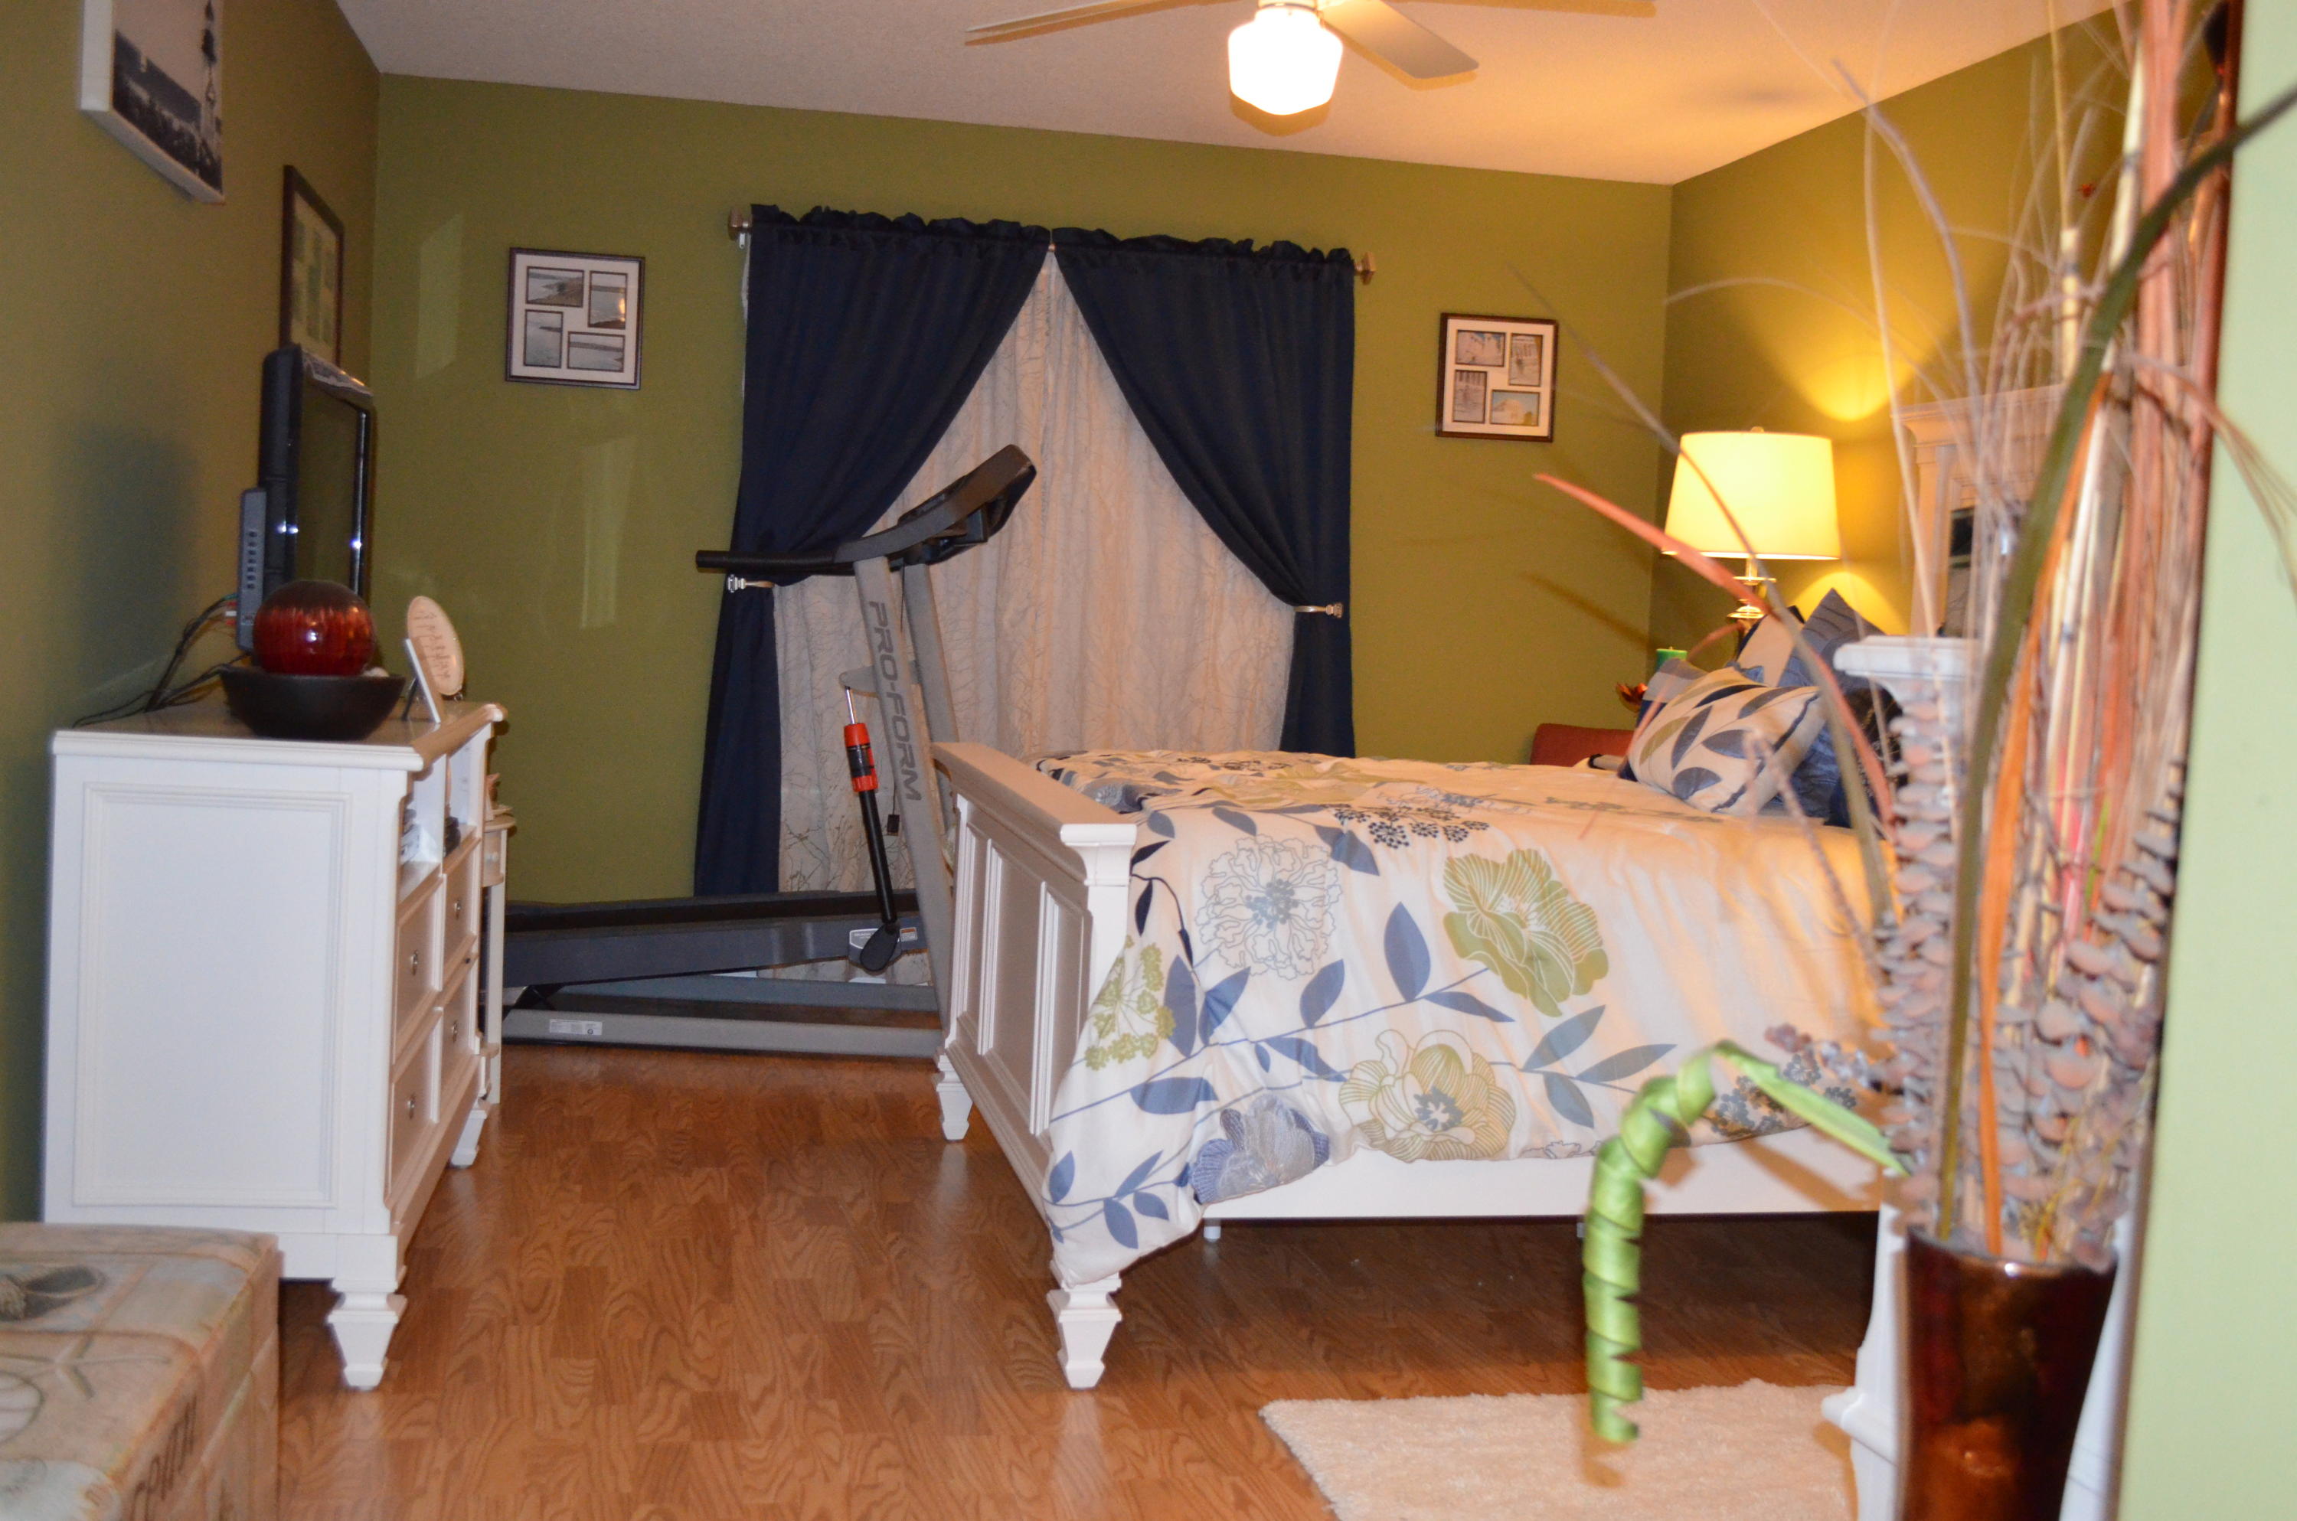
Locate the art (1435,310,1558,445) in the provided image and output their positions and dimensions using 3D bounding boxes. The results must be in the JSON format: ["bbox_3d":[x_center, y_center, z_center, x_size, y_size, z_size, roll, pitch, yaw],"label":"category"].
[{"bbox_3d":[1.039,-1.130,6.786,0.360,0.352,0.020,2,4,-12],"label":"art"}]

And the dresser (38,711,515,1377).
[{"bbox_3d":[-1.347,0.367,3.690,0.475,0.880,1.347,2,4,-12],"label":"dresser"}]

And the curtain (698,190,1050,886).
[{"bbox_3d":[-0.767,-0.408,6.274,0.927,2.155,0.130,2,4,-12],"label":"curtain"}]

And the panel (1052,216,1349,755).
[{"bbox_3d":[0.149,-0.379,6.462,0.950,2.155,0.130,2,4,-12],"label":"panel"}]

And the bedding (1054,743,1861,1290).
[{"bbox_3d":[0.607,0.365,4.258,1.920,0.680,1.810,2,4,-12],"label":"bedding"}]

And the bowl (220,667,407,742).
[{"bbox_3d":[-1.167,-0.077,3.202,0.248,0.084,0.248,2,4,-12],"label":"bowl"}]

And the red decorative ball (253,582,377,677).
[{"bbox_3d":[-1.178,-0.170,3.235,0.167,0.160,0.167,2,4,-12],"label":"red decorative ball"}]

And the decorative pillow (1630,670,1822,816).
[{"bbox_3d":[1.083,-0.036,4.360,0.145,0.310,0.400,42,-4,-11],"label":"decorative pillow"}]

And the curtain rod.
[{"bbox_3d":[-0.240,-1.408,6.291,1.810,0.085,0.090,2,4,-12],"label":"curtain rod"}]

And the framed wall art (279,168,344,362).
[{"bbox_3d":[-1.787,-1.006,4.922,0.026,0.400,0.720,2,4,-12],"label":"framed wall art"}]

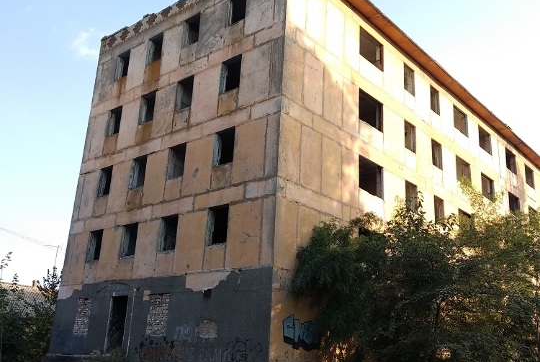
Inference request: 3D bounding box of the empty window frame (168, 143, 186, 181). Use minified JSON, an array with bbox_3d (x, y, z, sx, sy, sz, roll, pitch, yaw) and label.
[{"bbox_3d":[-3.482,-0.708,20.788,0.952,1.326,0.250,-12,-23,40],"label":"empty window frame"}]

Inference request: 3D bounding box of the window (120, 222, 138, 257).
[{"bbox_3d":[-5.582,2.390,21.764,1.047,1.353,0.200,-12,-23,40],"label":"window"}]

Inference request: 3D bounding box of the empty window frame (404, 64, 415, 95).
[{"bbox_3d":[6.484,-4.733,25.470,0.200,1.343,1.040,-12,-23,40],"label":"empty window frame"}]

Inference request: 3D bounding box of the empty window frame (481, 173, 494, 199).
[{"bbox_3d":[12.456,0.391,31.062,0.200,1.343,1.865,-12,-23,40],"label":"empty window frame"}]

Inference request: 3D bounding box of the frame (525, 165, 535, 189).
[{"bbox_3d":[18.206,-0.255,38.096,0.250,1.377,1.853,-12,-23,40],"label":"frame"}]

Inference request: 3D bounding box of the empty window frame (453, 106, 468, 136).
[{"bbox_3d":[10.378,-3.237,29.680,0.250,1.326,1.836,-12,-23,40],"label":"empty window frame"}]

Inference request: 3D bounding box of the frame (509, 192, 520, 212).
[{"bbox_3d":[15.444,1.562,34.430,0.250,1.309,1.938,-12,-23,40],"label":"frame"}]

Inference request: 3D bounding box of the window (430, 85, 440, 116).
[{"bbox_3d":[8.270,-4.034,27.413,0.250,1.360,0.986,-12,-23,40],"label":"window"}]

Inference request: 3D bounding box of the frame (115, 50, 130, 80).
[{"bbox_3d":[-6.974,-5.440,25.977,0.997,1.353,0.200,-12,-23,40],"label":"frame"}]

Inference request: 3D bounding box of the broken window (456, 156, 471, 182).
[{"bbox_3d":[10.210,-0.480,28.700,0.200,1.343,1.791,-12,-23,40],"label":"broken window"}]

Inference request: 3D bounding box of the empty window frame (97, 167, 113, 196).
[{"bbox_3d":[-7.194,0.079,23.962,0.952,1.326,0.250,-12,-23,40],"label":"empty window frame"}]

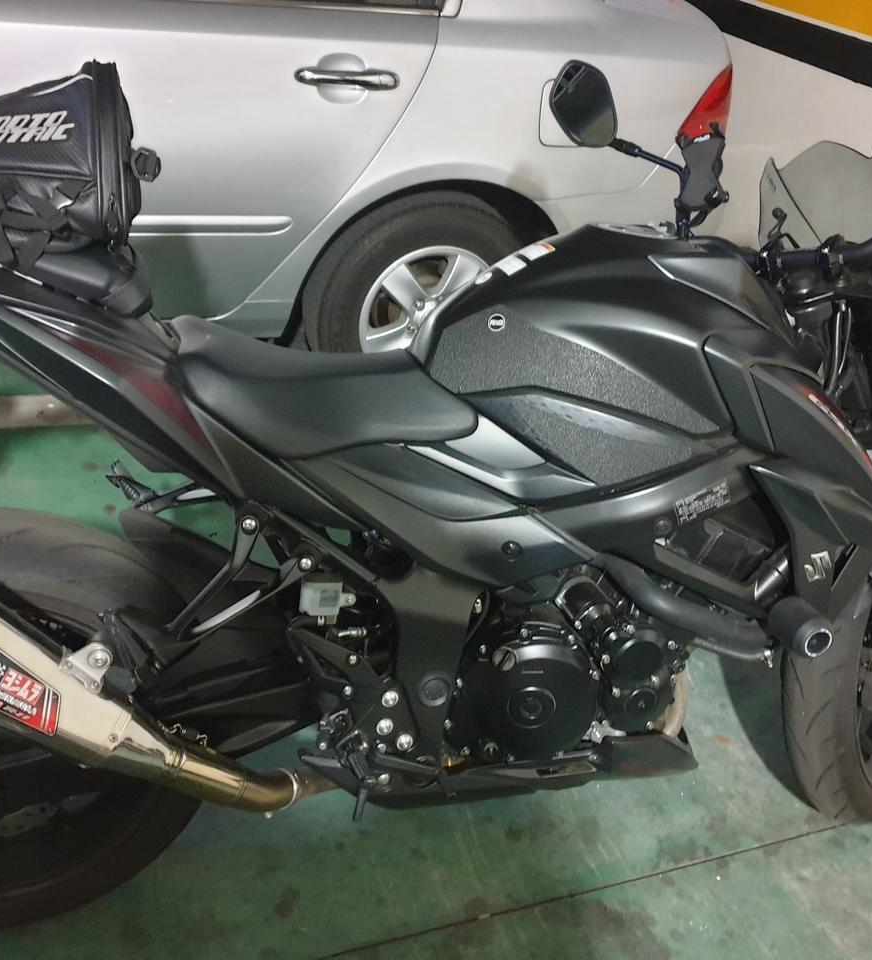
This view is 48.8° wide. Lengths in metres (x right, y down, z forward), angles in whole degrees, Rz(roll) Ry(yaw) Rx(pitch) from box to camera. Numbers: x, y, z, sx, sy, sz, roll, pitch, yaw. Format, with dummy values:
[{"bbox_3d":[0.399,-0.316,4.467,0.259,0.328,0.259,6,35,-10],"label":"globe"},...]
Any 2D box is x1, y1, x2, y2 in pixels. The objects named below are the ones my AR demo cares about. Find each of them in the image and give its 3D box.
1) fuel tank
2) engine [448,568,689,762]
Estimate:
[{"bbox_3d":[0.200,-0.176,1.335,0.500,0.320,0.364,-1,22,-15],"label":"fuel tank"},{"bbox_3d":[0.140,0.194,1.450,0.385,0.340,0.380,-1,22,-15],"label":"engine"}]

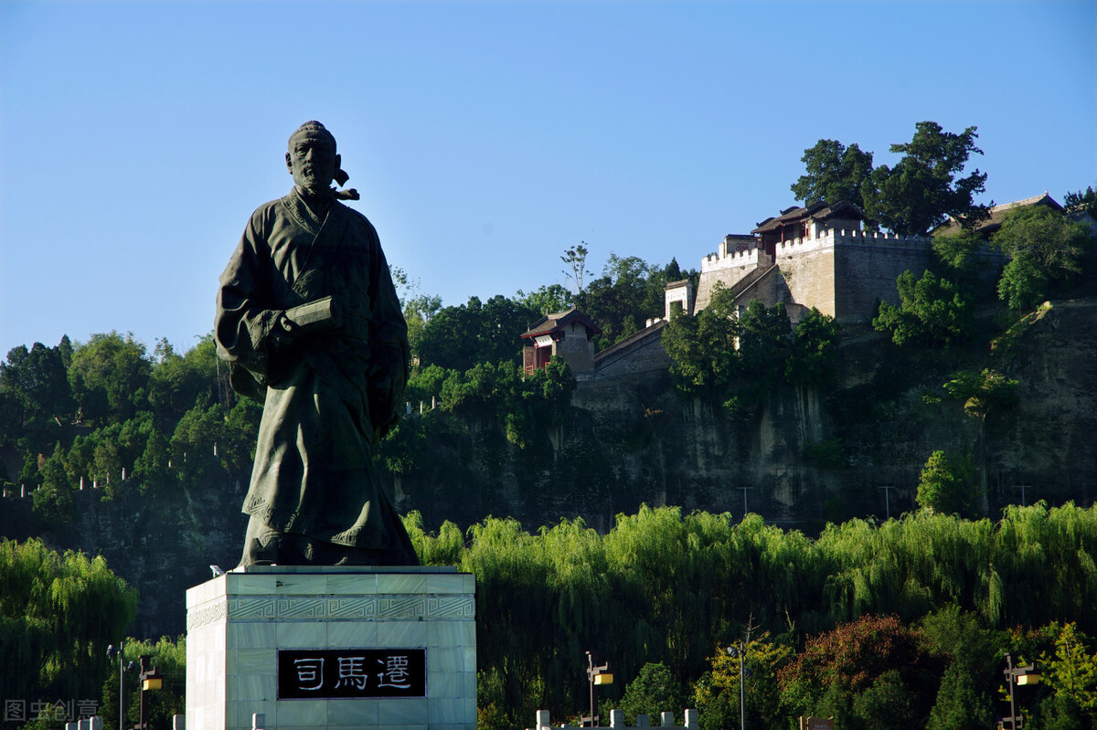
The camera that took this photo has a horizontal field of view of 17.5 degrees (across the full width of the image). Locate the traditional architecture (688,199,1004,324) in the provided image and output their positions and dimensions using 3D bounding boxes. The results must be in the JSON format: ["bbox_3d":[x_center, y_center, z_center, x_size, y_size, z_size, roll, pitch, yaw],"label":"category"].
[{"bbox_3d":[32.719,-9.577,387.449,21.580,13.398,26.500,3,-7,-29],"label":"traditional architecture"}]

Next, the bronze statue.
[{"bbox_3d":[-5.983,-0.543,92.000,5.000,11.600,3.900,0,-6,-11],"label":"bronze statue"}]

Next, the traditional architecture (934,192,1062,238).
[{"bbox_3d":[49.733,-14.041,395.020,10.000,7.200,18.500,3,-7,-29],"label":"traditional architecture"}]

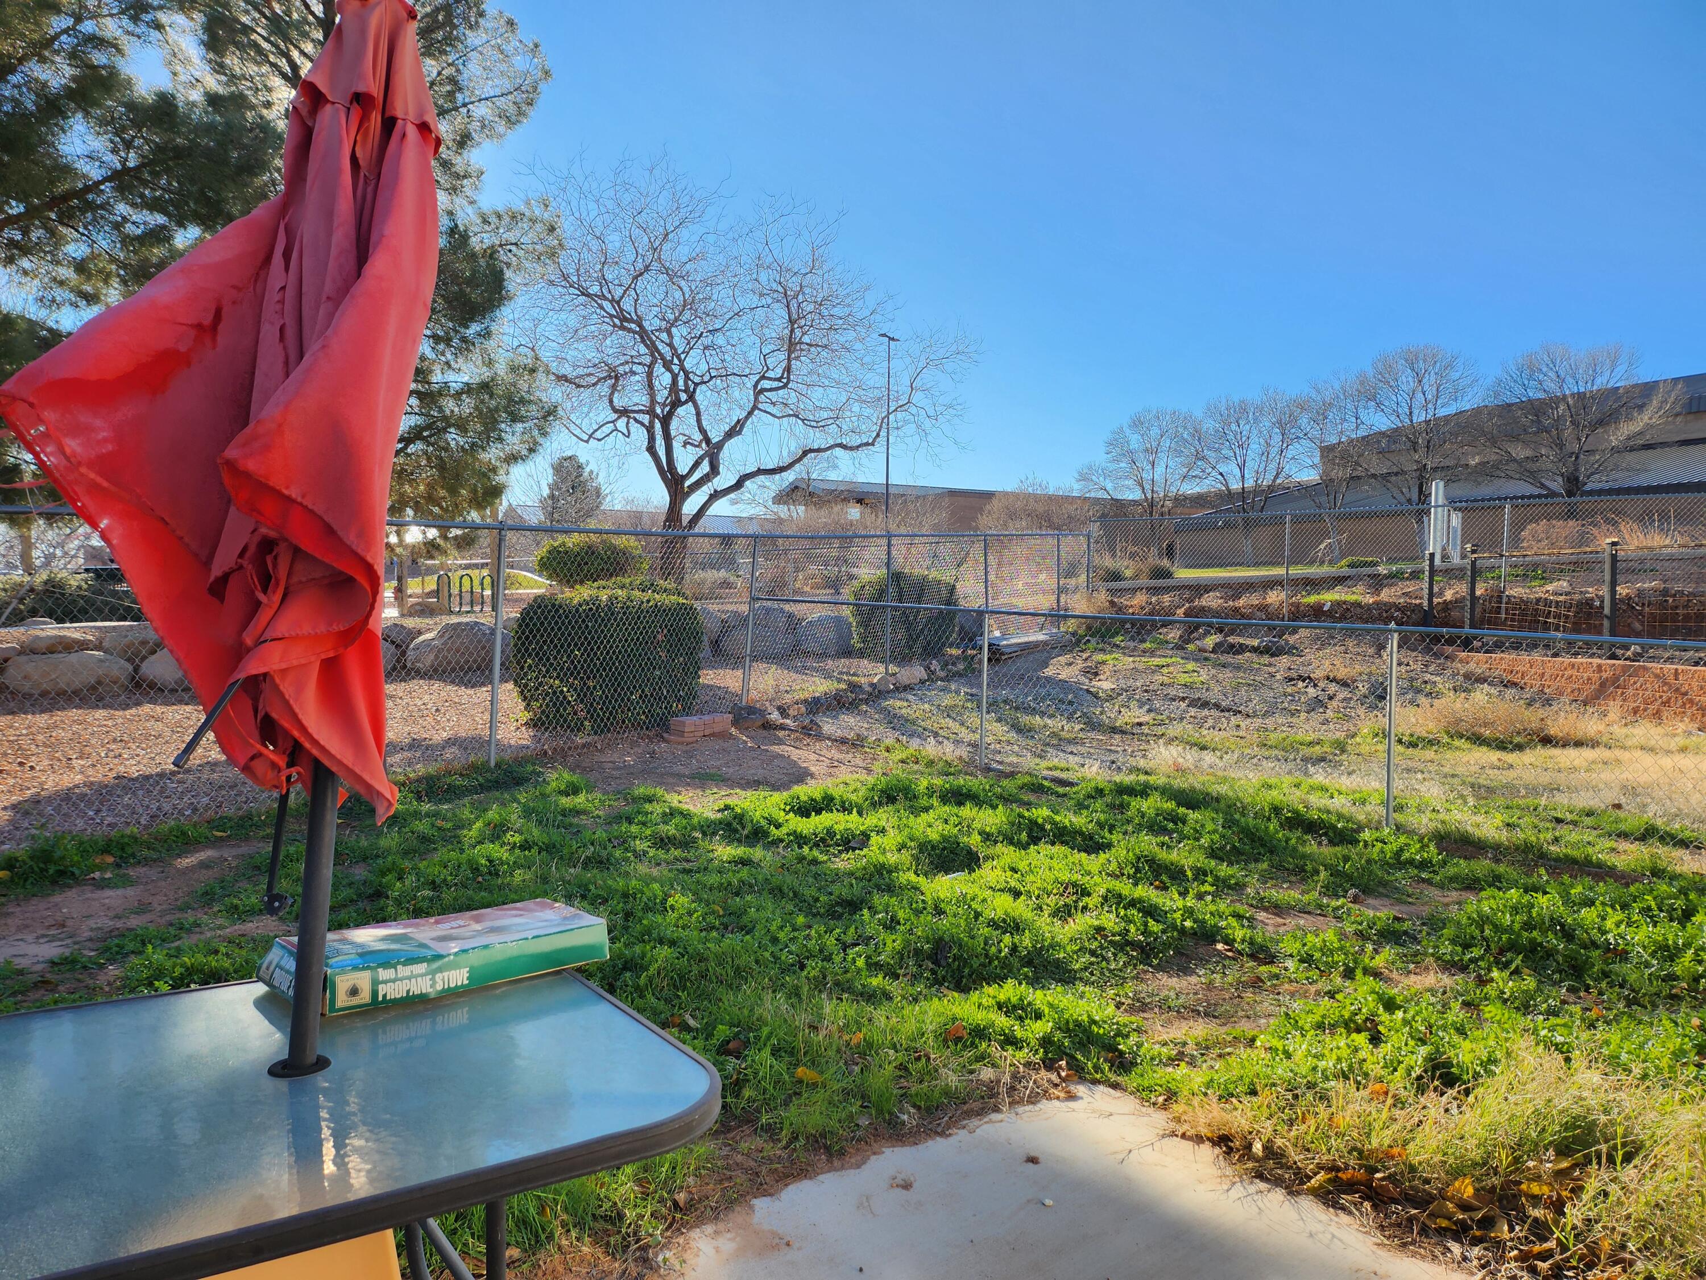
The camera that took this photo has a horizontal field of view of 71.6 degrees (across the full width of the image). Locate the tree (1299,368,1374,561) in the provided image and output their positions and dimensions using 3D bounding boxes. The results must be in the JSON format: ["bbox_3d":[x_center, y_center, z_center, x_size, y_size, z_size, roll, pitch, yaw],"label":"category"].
[{"bbox_3d":[21.298,-7.617,52.000,3.790,8.500,3.980,0,4,0],"label":"tree"}]

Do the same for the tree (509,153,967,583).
[{"bbox_3d":[-2.239,-5.521,25.000,9.390,9.380,8.450,0,4,0],"label":"tree"}]

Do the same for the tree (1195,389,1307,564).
[{"bbox_3d":[18.835,-7.698,56.000,5.190,8.390,5.190,0,4,0],"label":"tree"}]

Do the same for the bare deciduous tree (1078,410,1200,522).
[{"bbox_3d":[14.985,-8.034,62.000,6.440,8.310,6.440,0,4,0],"label":"bare deciduous tree"}]

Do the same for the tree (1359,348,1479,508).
[{"bbox_3d":[22.534,-7.441,47.000,4.670,8.690,4.670,0,4,0],"label":"tree"}]

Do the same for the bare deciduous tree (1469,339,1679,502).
[{"bbox_3d":[25.768,-6.767,42.000,7.230,7.620,6.870,0,4,0],"label":"bare deciduous tree"}]

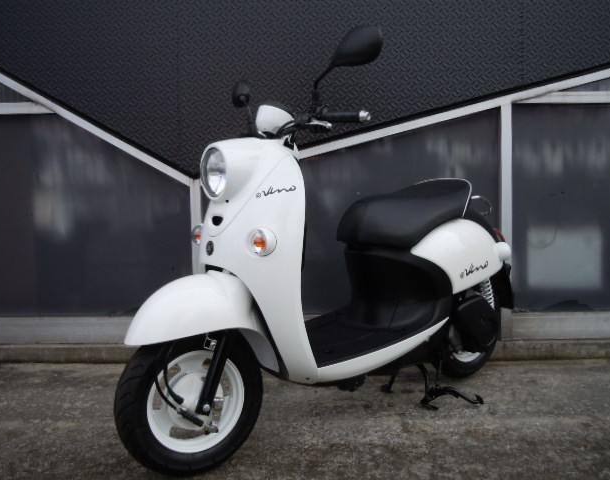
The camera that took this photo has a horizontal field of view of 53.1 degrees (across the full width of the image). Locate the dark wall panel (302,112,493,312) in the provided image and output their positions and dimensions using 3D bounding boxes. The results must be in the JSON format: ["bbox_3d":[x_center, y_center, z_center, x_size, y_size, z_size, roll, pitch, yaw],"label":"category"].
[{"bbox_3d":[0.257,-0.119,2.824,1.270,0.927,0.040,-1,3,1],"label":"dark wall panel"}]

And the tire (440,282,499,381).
[{"bbox_3d":[0.613,0.326,2.358,0.415,0.415,0.095,-3,4,-38],"label":"tire"}]

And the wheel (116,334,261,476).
[{"bbox_3d":[-0.302,0.428,1.652,0.415,0.415,0.095,-3,2,-32],"label":"wheel"}]

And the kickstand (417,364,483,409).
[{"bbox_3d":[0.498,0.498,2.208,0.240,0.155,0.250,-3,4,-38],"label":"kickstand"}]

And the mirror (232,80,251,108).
[{"bbox_3d":[-0.217,-0.494,2.070,0.050,0.100,0.130,-2,4,-17],"label":"mirror"}]

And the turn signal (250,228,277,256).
[{"bbox_3d":[-0.107,0.006,1.579,0.074,0.074,0.055,3,5,44],"label":"turn signal"}]

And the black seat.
[{"bbox_3d":[0.327,-0.096,2.114,0.550,0.230,0.260,-3,4,-38],"label":"black seat"}]

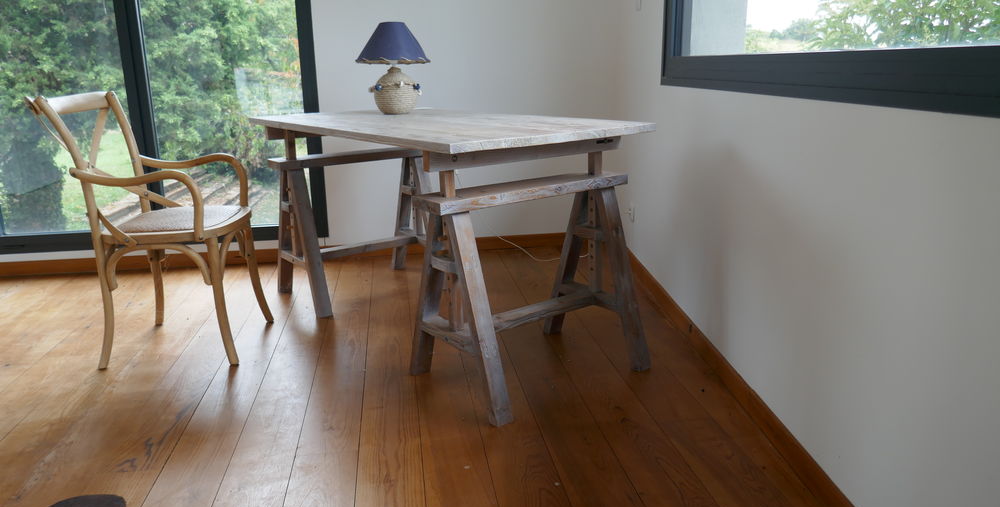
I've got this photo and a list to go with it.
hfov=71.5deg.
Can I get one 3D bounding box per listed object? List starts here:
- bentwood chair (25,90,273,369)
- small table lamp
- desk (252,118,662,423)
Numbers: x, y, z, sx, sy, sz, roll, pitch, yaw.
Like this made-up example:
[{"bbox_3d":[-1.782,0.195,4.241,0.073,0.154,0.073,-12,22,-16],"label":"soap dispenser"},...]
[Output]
[{"bbox_3d":[-1.181,-0.104,2.405,0.581,0.893,0.504,-1,15,-1],"label":"bentwood chair"},{"bbox_3d":[-0.437,-0.759,2.862,0.292,0.360,0.292,-3,15,-8],"label":"small table lamp"},{"bbox_3d":[-0.224,-0.102,2.584,0.829,0.768,1.565,-13,19,-37],"label":"desk"}]

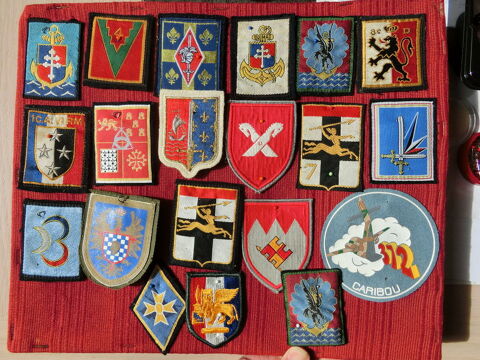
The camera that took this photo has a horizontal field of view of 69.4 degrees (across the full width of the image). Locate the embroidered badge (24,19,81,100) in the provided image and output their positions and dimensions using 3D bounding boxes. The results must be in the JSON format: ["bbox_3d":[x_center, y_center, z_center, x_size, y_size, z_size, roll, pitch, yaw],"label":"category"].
[{"bbox_3d":[-0.168,-0.108,0.311,0.051,0.004,0.071,2,89,1],"label":"embroidered badge"}]

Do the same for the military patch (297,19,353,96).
[{"bbox_3d":[0.077,-0.110,0.306,0.052,0.004,0.070,1,89,1],"label":"military patch"}]

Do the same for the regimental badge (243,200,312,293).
[{"bbox_3d":[0.034,0.059,0.303,0.062,0.004,0.082,0,89,1],"label":"regimental badge"}]

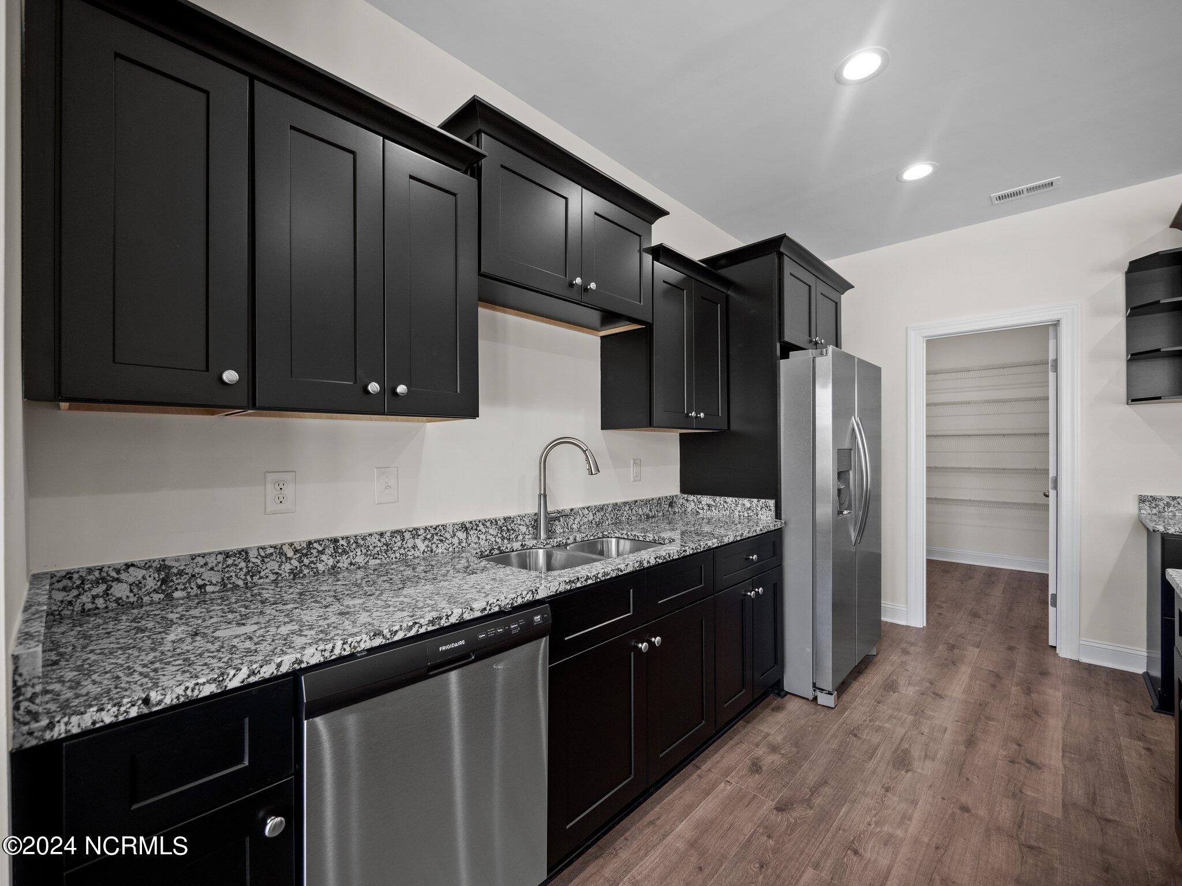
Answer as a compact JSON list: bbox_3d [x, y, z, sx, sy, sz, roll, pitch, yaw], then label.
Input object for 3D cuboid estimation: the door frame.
[{"bbox_3d":[2.651,0.236,3.202,0.872,2.142,0.135,0,-1,44],"label":"door frame"}]

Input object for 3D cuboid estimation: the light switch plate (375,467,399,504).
[{"bbox_3d":[-0.698,0.147,1.640,0.012,0.123,0.078,0,-1,44],"label":"light switch plate"}]

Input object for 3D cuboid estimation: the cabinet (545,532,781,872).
[{"bbox_3d":[0.210,0.863,2.123,0.627,0.863,1.578,0,-1,44],"label":"cabinet"}]

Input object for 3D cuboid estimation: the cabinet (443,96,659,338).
[{"bbox_3d":[-0.138,-0.803,1.960,0.370,0.507,1.005,0,-1,44],"label":"cabinet"}]

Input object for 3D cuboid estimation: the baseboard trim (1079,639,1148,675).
[{"bbox_3d":[3.010,1.236,2.760,0.255,0.138,0.016,0,-1,44],"label":"baseboard trim"}]

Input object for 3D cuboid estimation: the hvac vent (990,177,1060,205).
[{"bbox_3d":[2.534,-1.457,2.787,0.296,0.012,0.155,0,-1,44],"label":"hvac vent"}]

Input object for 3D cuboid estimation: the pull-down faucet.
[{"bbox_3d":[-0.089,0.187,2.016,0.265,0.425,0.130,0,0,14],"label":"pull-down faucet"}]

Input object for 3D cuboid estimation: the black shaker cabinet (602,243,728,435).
[{"bbox_3d":[0.424,-0.478,2.531,0.370,0.814,0.712,0,-1,44],"label":"black shaker cabinet"}]

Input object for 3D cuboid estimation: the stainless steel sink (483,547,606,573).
[{"bbox_3d":[-0.161,0.512,1.712,0.415,0.190,0.395,0,-1,44],"label":"stainless steel sink"}]

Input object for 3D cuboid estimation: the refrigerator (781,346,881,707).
[{"bbox_3d":[1.220,0.416,2.924,0.860,1.773,0.903,0,-1,44],"label":"refrigerator"}]

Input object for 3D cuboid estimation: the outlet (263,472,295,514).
[{"bbox_3d":[-0.918,0.148,1.417,0.010,0.123,0.079,0,-1,44],"label":"outlet"}]

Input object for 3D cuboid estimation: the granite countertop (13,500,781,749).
[{"bbox_3d":[-0.131,0.364,1.772,0.635,0.127,2.561,0,-1,44],"label":"granite countertop"}]

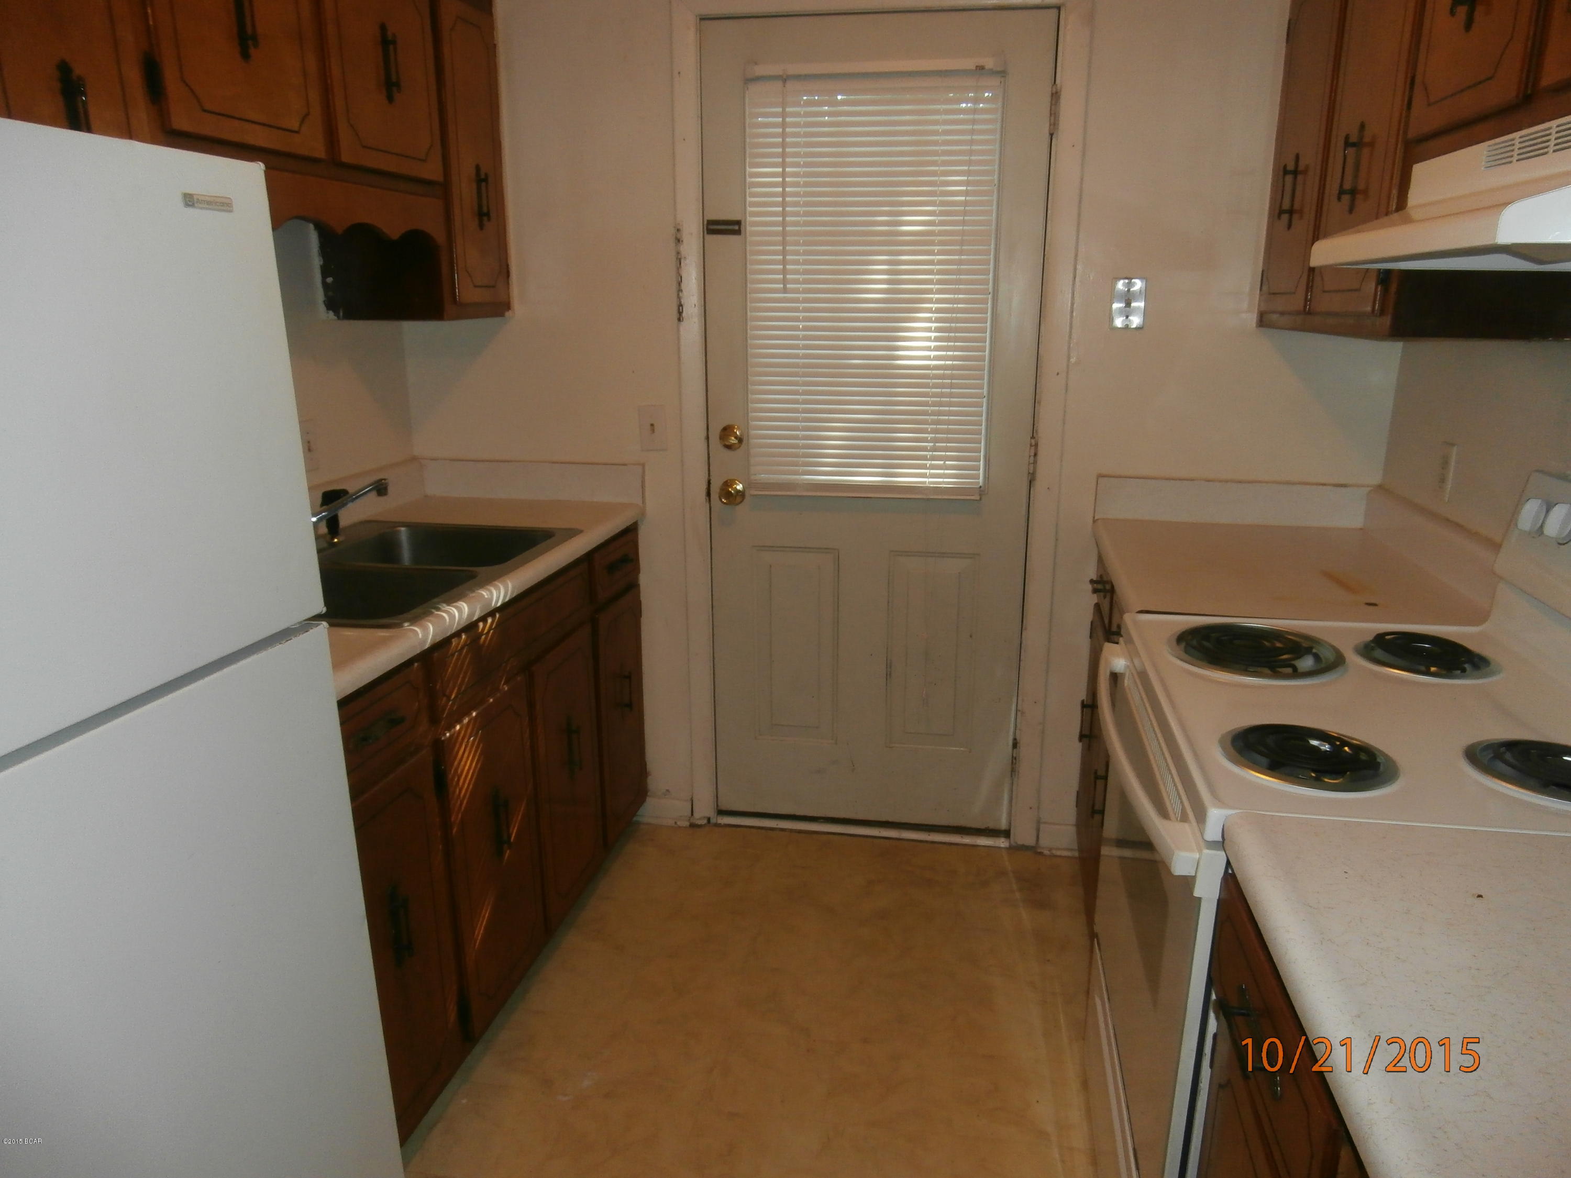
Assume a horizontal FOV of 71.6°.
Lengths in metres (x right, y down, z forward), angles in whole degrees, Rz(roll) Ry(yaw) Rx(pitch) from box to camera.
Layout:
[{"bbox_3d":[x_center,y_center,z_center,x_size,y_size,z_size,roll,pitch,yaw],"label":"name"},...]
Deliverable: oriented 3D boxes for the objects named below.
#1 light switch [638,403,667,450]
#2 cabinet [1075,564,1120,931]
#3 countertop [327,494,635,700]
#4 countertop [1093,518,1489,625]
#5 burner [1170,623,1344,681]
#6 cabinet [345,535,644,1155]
[{"bbox_3d":[-0.342,-0.413,2.804,0.070,0.114,0.012,3,15,10],"label":"light switch"},{"bbox_3d":[0.999,0.395,2.337,0.625,0.843,0.840,3,15,10],"label":"cabinet"},{"bbox_3d":[-0.825,-0.021,2.204,0.633,0.041,1.520,3,15,10],"label":"countertop"},{"bbox_3d":[0.992,-0.032,2.223,0.638,0.041,0.840,3,15,10],"label":"countertop"},{"bbox_3d":[0.719,0.092,1.665,0.250,0.033,0.250,3,15,10],"label":"burner"},{"bbox_3d":[-0.832,0.405,2.321,0.615,0.843,1.520,3,15,10],"label":"cabinet"}]

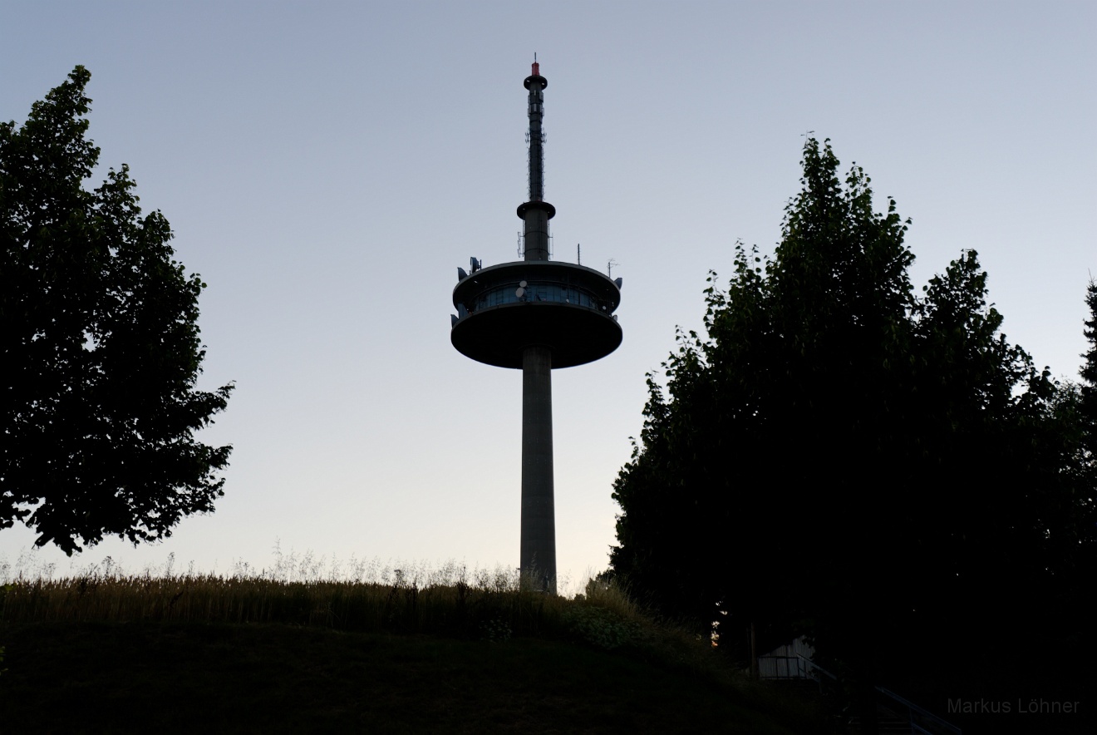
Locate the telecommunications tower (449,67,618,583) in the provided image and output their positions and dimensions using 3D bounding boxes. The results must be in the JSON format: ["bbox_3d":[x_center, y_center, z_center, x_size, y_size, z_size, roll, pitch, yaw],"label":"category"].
[{"bbox_3d":[-2.297,-13.152,221.821,34.230,117.010,34.230,-1,-21,0],"label":"telecommunications tower"}]

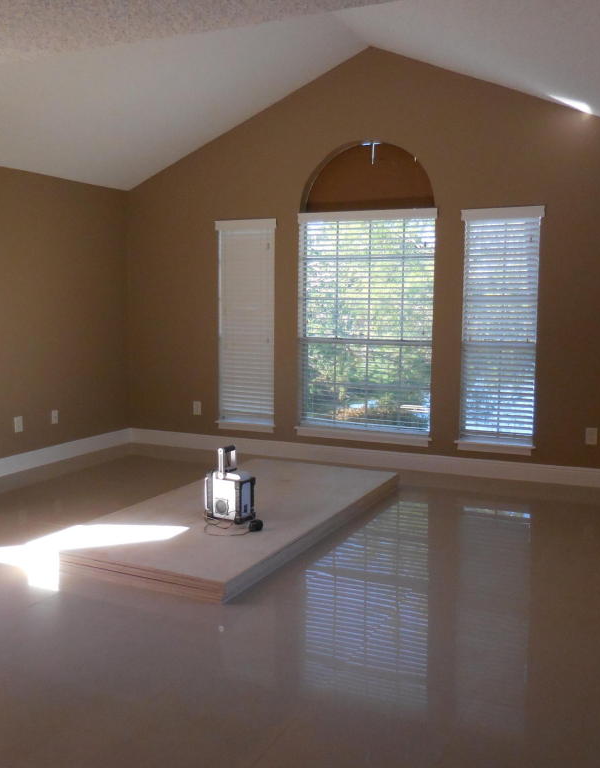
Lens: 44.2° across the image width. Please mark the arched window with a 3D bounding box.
[{"bbox_3d":[0.543,-0.748,6.132,1.208,2.446,0.140,3,6,27],"label":"arched window"}]

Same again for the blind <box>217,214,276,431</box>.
[{"bbox_3d":[-0.478,-0.547,6.627,0.601,1.811,0.080,3,6,27],"label":"blind"}]

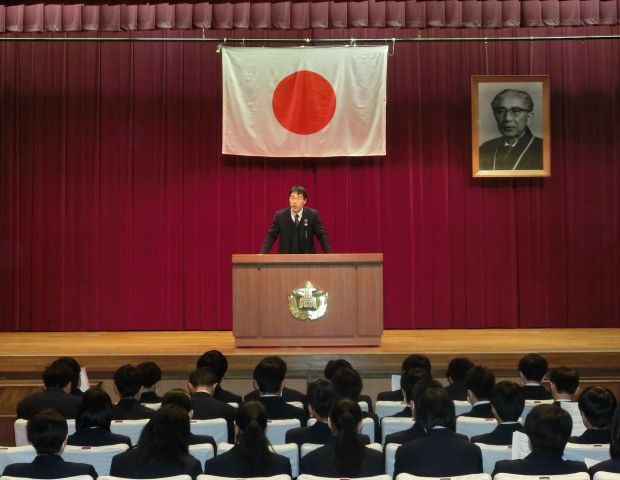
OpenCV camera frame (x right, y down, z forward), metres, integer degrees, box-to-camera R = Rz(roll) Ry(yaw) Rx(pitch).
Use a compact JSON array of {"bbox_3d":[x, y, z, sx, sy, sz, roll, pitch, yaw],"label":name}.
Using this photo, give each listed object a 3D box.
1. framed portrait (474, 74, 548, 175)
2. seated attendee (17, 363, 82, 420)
[{"bbox_3d":[2.349,-1.329,12.717,0.910,1.180,0.060,0,-1,0],"label":"framed portrait"},{"bbox_3d":[-1.726,1.481,7.611,0.500,1.240,0.780,0,-1,3],"label":"seated attendee"}]

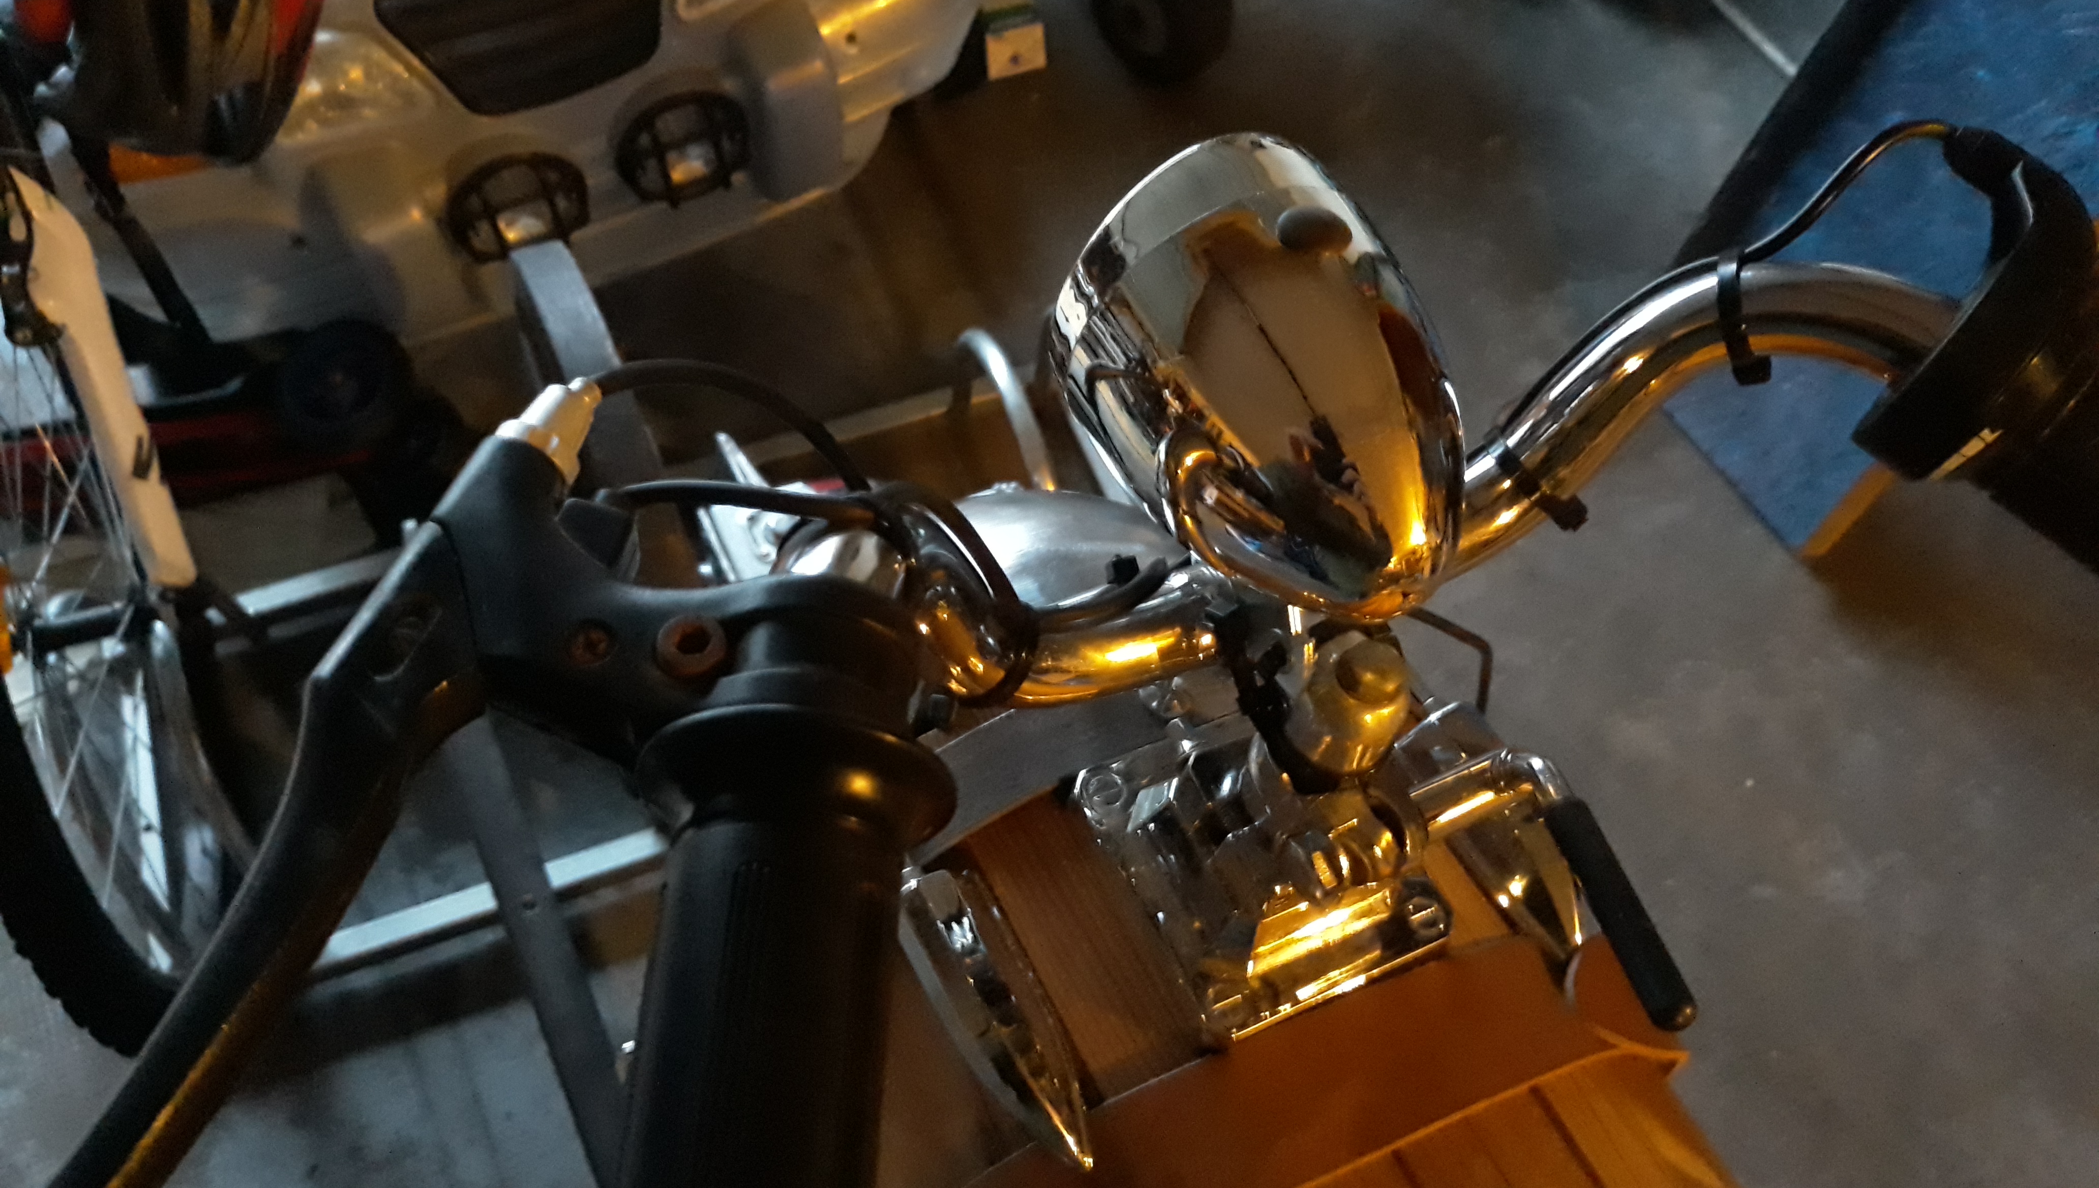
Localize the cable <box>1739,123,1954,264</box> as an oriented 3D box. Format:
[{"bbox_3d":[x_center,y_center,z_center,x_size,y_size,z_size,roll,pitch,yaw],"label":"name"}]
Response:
[{"bbox_3d":[0.185,-0.093,0.383,0.058,0.018,0.018,-25,23,20],"label":"cable"}]

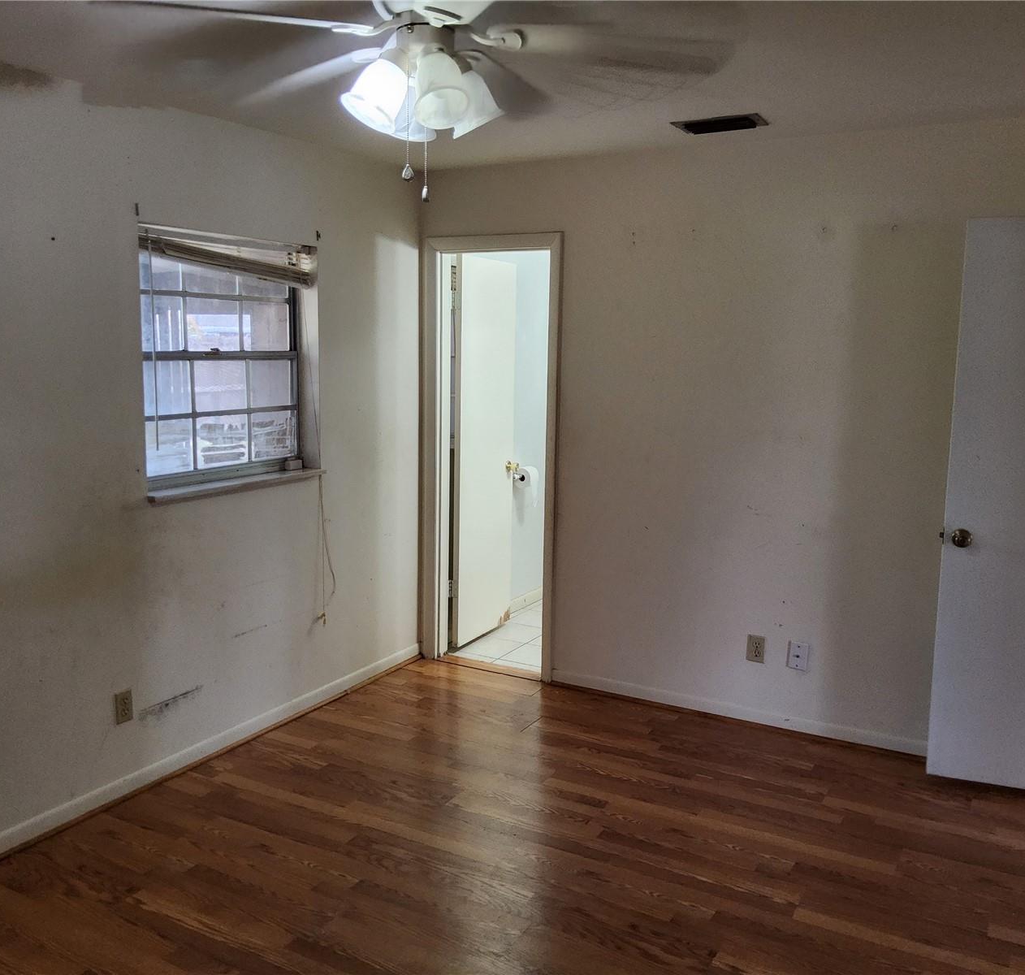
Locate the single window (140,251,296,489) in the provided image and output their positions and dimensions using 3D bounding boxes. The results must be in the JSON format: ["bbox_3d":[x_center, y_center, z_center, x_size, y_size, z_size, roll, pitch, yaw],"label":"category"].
[{"bbox_3d":[-1.119,-0.486,3.664,0.100,0.920,0.870,6,10,29],"label":"single window"}]

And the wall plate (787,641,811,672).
[{"bbox_3d":[1.181,0.699,3.877,0.076,0.116,0.014,6,10,29],"label":"wall plate"}]

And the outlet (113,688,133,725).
[{"bbox_3d":[-1.355,0.767,3.271,0.014,0.114,0.071,6,10,29],"label":"outlet"}]

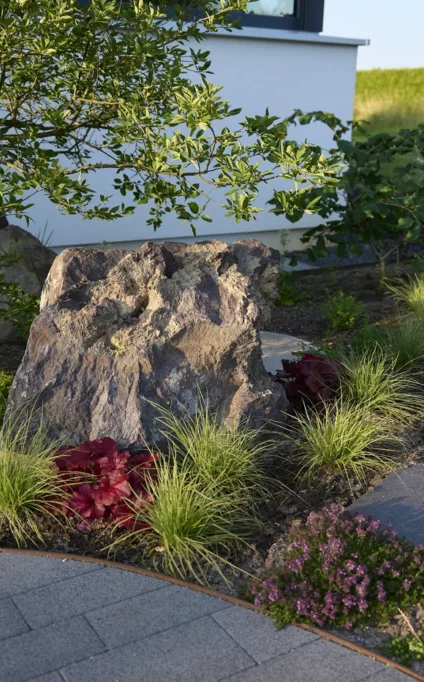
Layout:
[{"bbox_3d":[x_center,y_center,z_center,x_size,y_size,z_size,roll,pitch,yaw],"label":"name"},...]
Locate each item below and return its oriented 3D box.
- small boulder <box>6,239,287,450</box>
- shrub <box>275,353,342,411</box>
[{"bbox_3d":[-0.242,-0.025,3.062,1.060,0.680,0.660,0,16,-5],"label":"small boulder"},{"bbox_3d":[0.391,0.168,3.263,0.285,0.200,0.285,3,16,7],"label":"shrub"}]

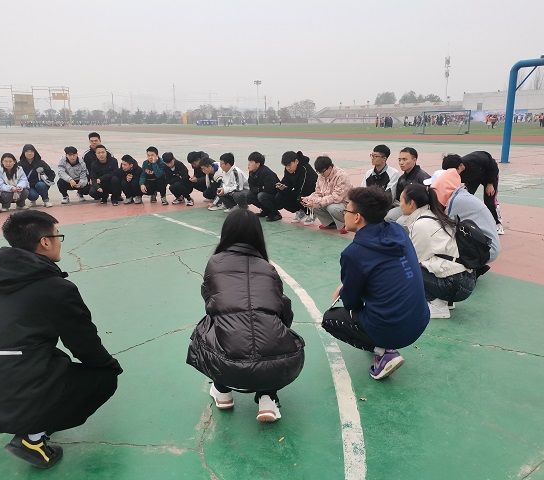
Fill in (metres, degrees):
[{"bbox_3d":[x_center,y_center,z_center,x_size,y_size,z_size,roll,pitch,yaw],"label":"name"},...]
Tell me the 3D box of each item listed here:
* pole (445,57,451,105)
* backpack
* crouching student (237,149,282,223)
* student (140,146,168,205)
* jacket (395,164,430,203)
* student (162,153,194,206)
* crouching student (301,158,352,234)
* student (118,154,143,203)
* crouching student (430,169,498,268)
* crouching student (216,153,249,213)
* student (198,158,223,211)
[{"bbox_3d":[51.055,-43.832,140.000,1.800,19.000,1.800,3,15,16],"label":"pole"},{"bbox_3d":[1.301,0.010,3.120,0.170,0.360,0.290,-16,4,33],"label":"backpack"},{"bbox_3d":[-0.149,-0.762,6.825,0.680,0.969,0.520,-11,17,-36],"label":"crouching student"},{"bbox_3d":[-2.031,-1.119,8.278,0.520,0.976,0.620,-6,15,-21],"label":"student"},{"bbox_3d":[1.433,-0.464,4.800,0.400,0.560,0.500,-8,16,-28],"label":"jacket"},{"bbox_3d":[-1.464,-1.011,7.824,0.470,0.820,0.620,4,15,17],"label":"student"},{"bbox_3d":[0.724,-0.594,6.167,0.700,0.952,0.520,-11,17,-36],"label":"crouching student"},{"bbox_3d":[-2.350,-1.049,8.059,0.450,0.800,0.600,-1,14,-3],"label":"student"},{"bbox_3d":[1.587,-0.153,4.084,0.680,0.900,0.460,1,14,9],"label":"crouching student"},{"bbox_3d":[-0.549,-0.893,7.204,0.440,0.870,0.600,11,18,39],"label":"crouching student"},{"bbox_3d":[-0.908,-0.999,8.028,0.680,0.850,0.500,-10,17,-34],"label":"student"}]

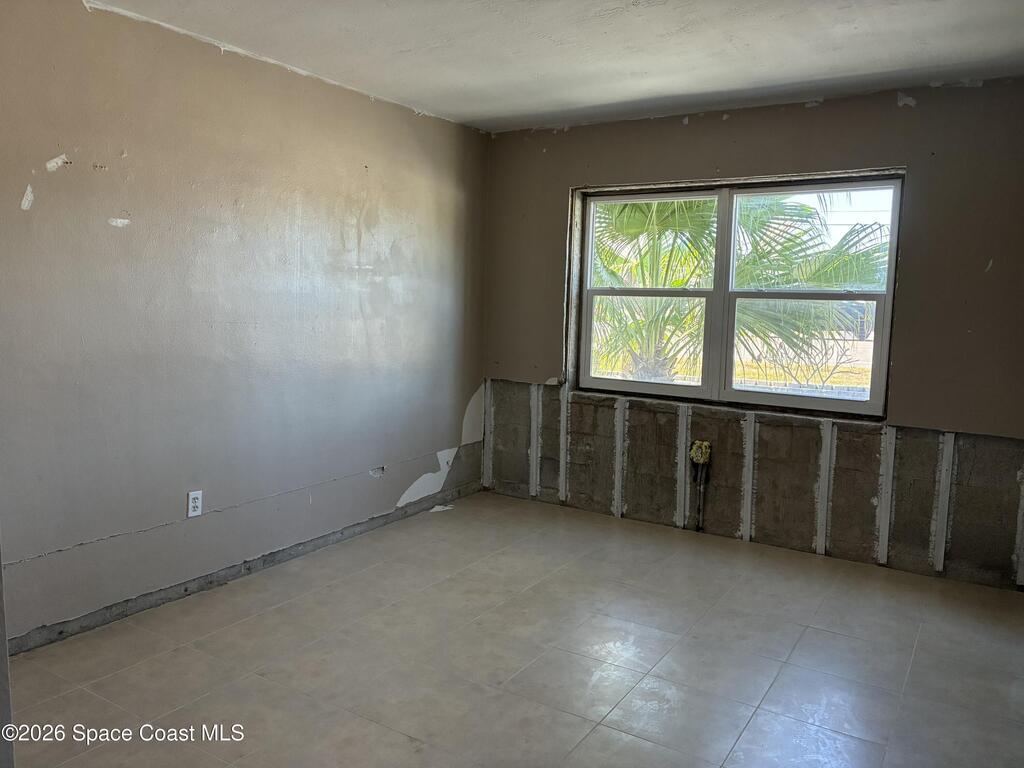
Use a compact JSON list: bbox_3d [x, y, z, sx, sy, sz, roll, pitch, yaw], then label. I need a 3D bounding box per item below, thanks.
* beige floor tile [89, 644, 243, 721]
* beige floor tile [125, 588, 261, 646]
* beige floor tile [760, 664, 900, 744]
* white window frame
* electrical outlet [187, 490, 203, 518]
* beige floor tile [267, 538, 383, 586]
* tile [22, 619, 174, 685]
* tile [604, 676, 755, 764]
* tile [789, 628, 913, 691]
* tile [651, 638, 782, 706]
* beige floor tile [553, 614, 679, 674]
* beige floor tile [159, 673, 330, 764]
[{"bbox_3d":[-1.225,1.062,2.751,0.400,0.010,0.400,5,8,32],"label":"beige floor tile"},{"bbox_3d":[-1.357,1.001,3.321,0.402,0.010,0.402,5,8,32],"label":"beige floor tile"},{"bbox_3d":[1.119,1.112,2.698,0.400,0.010,0.400,5,8,32],"label":"beige floor tile"},{"bbox_3d":[1.265,-0.526,4.608,1.841,1.243,0.090,5,8,32],"label":"white window frame"},{"bbox_3d":[-1.438,0.543,3.486,0.012,0.115,0.070,5,8,32],"label":"electrical outlet"},{"bbox_3d":[-0.919,0.930,3.978,0.400,0.010,0.400,5,8,32],"label":"beige floor tile"},{"bbox_3d":[-1.565,1.032,2.965,0.400,0.010,0.400,5,8,32],"label":"tile"},{"bbox_3d":[0.564,1.116,2.573,0.400,0.010,0.400,5,8,32],"label":"tile"},{"bbox_3d":[1.345,1.083,3.050,0.402,0.010,0.402,5,8,32],"label":"tile"},{"bbox_3d":[0.780,1.082,2.911,0.400,0.010,0.400,5,8,32],"label":"tile"},{"bbox_3d":[0.444,1.056,3.140,0.402,0.010,0.402,5,8,32],"label":"beige floor tile"},{"bbox_3d":[-0.885,1.093,2.538,0.400,0.010,0.400,5,8,32],"label":"beige floor tile"}]

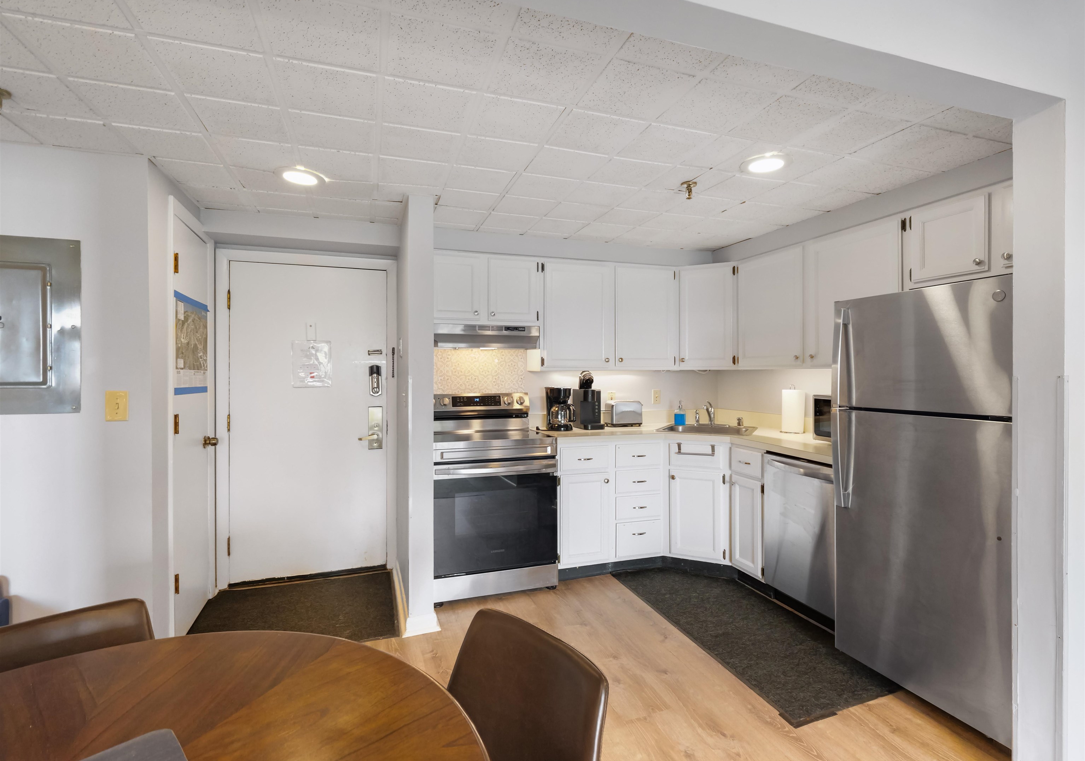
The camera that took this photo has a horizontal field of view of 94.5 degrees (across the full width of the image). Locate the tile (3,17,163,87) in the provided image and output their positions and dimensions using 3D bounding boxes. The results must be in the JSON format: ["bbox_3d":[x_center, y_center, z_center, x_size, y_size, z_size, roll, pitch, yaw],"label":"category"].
[{"bbox_3d":[-1.256,-0.918,1.411,0.282,0.020,0.285,-1,1,-19],"label":"tile"}]

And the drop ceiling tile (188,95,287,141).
[{"bbox_3d":[-1.055,-0.925,1.766,0.290,0.020,0.290,-1,2,-19],"label":"drop ceiling tile"}]

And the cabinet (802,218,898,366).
[{"bbox_3d":[1.742,-0.431,2.672,0.335,0.725,0.550,0,1,-19],"label":"cabinet"}]

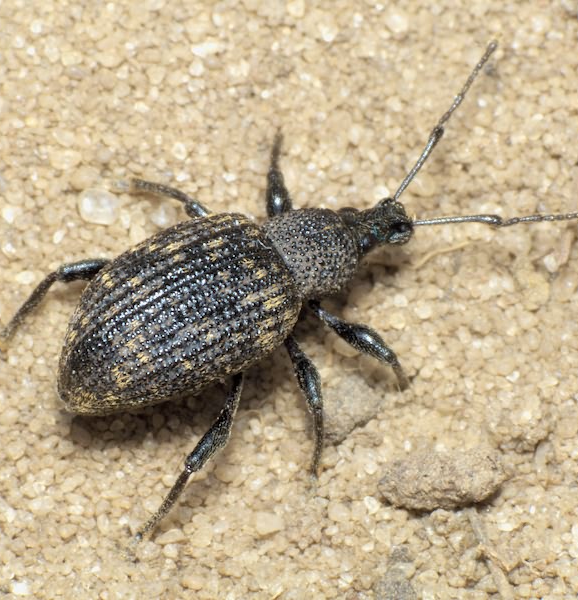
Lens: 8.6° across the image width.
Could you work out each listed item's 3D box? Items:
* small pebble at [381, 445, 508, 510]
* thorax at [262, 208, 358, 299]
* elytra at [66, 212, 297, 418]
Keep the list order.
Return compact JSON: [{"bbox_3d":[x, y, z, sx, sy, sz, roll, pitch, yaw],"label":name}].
[{"bbox_3d":[0.004,0.004,0.095,0.003,0.001,0.002,-7,65,-3],"label":"small pebble"},{"bbox_3d":[0.001,-0.001,0.096,0.002,0.002,0.002,-27,68,-12],"label":"thorax"},{"bbox_3d":[-0.003,0.000,0.095,0.007,0.003,0.004,-29,68,-7],"label":"elytra"}]

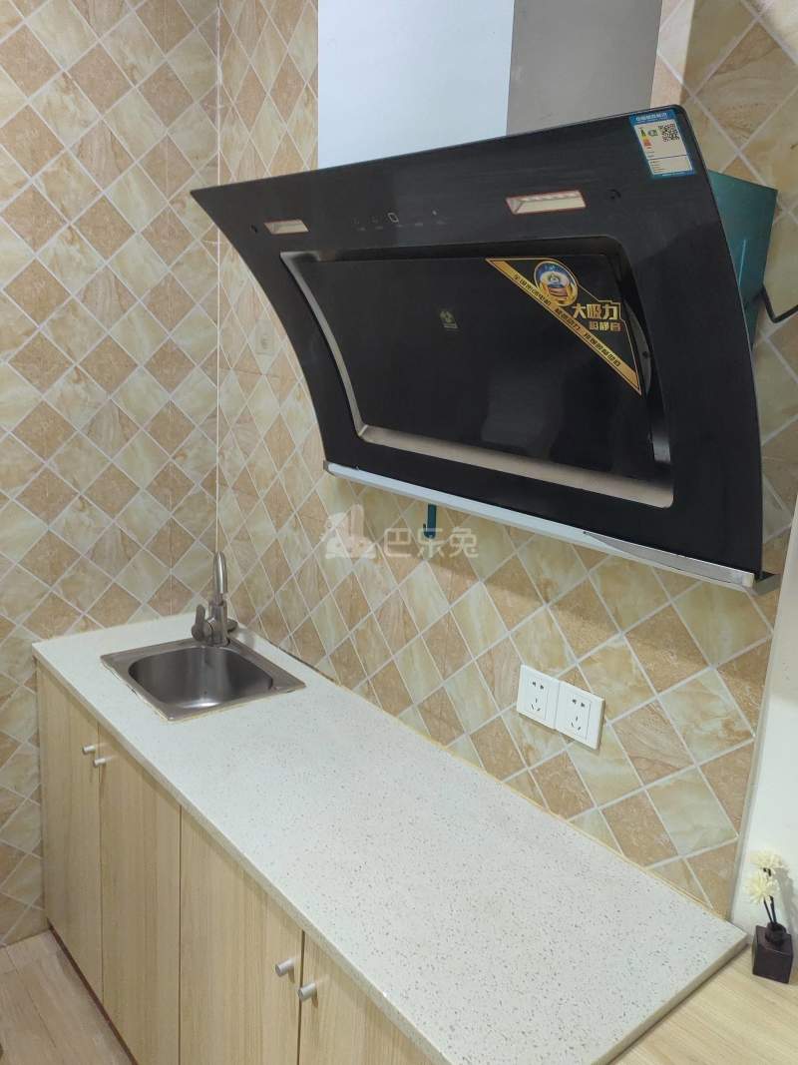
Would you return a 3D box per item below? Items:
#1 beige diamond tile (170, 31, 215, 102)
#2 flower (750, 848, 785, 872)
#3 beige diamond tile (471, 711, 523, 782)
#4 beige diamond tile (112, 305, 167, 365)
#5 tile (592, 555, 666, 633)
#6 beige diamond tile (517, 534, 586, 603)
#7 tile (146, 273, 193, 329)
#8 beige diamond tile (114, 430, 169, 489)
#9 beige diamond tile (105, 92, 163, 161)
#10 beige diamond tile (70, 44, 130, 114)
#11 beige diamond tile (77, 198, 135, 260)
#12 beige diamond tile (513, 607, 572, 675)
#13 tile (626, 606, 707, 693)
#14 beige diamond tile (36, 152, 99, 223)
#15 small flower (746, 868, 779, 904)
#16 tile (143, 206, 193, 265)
[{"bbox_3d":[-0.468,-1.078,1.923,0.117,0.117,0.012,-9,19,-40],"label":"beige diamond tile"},{"bbox_3d":[0.489,0.436,1.102,0.045,0.032,0.045,-9,19,-40],"label":"flower"},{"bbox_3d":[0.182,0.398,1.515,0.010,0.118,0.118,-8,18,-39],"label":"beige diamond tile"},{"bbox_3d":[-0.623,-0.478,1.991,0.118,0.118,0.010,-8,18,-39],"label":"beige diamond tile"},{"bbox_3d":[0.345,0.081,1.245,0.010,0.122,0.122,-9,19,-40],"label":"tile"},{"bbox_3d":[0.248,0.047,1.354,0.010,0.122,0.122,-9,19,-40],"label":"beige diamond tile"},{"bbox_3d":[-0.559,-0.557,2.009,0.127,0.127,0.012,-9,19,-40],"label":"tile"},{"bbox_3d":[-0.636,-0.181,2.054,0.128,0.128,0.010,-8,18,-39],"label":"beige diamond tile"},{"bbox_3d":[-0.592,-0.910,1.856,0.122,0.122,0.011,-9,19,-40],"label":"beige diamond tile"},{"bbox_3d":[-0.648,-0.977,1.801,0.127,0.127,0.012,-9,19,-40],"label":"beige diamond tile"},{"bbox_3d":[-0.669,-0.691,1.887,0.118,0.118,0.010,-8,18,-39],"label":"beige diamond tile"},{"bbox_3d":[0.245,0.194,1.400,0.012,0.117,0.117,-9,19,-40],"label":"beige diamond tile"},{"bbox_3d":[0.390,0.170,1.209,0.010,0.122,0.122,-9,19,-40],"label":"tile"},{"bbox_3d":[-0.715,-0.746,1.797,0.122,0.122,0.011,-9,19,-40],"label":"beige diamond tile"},{"bbox_3d":[0.480,0.467,1.095,0.043,0.044,0.040,11,16,27],"label":"small flower"},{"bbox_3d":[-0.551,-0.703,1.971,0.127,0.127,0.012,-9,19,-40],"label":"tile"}]

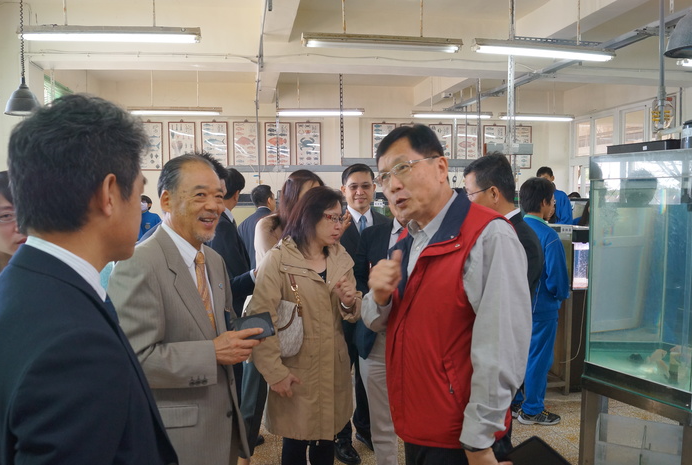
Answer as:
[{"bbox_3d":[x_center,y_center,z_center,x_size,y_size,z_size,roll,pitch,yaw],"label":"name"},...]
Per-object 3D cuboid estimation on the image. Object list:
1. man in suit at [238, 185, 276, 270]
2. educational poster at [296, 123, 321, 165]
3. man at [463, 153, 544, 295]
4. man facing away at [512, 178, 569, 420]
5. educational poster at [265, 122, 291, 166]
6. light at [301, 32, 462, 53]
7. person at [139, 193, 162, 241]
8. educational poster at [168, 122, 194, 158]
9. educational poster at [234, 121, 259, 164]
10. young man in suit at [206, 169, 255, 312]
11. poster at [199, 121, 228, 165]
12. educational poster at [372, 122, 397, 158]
[{"bbox_3d":[-0.752,0.401,4.705,0.520,1.648,0.340,2,4,30],"label":"man in suit"},{"bbox_3d":[-0.647,-1.525,9.215,0.440,0.800,0.030,-1,4,-9],"label":"educational poster"},{"bbox_3d":[0.645,0.537,2.236,0.360,1.733,0.520,2,5,28],"label":"man"},{"bbox_3d":[1.246,0.466,3.485,0.380,1.648,0.450,-4,5,-39],"label":"man facing away"},{"bbox_3d":[-1.172,-1.508,9.130,0.440,0.800,0.030,-1,4,-9],"label":"educational poster"},{"bbox_3d":[0.275,-1.431,3.950,1.250,0.090,0.120,-1,4,-10],"label":"light"},{"bbox_3d":[-2.743,0.274,7.352,0.480,1.582,0.320,1,4,18],"label":"person"},{"bbox_3d":[-2.576,-1.353,8.252,0.420,0.770,0.030,-1,4,-10],"label":"educational poster"},{"bbox_3d":[-1.702,-1.494,9.043,0.440,0.800,0.030,-1,4,-9],"label":"educational poster"},{"bbox_3d":[-0.675,0.469,3.207,0.500,1.710,0.500,-1,4,-12],"label":"young man in suit"},{"bbox_3d":[-2.231,-1.476,8.957,0.440,0.800,0.030,-1,4,-9],"label":"poster"},{"bbox_3d":[0.650,-1.458,8.850,0.420,0.770,0.030,-1,4,-10],"label":"educational poster"}]

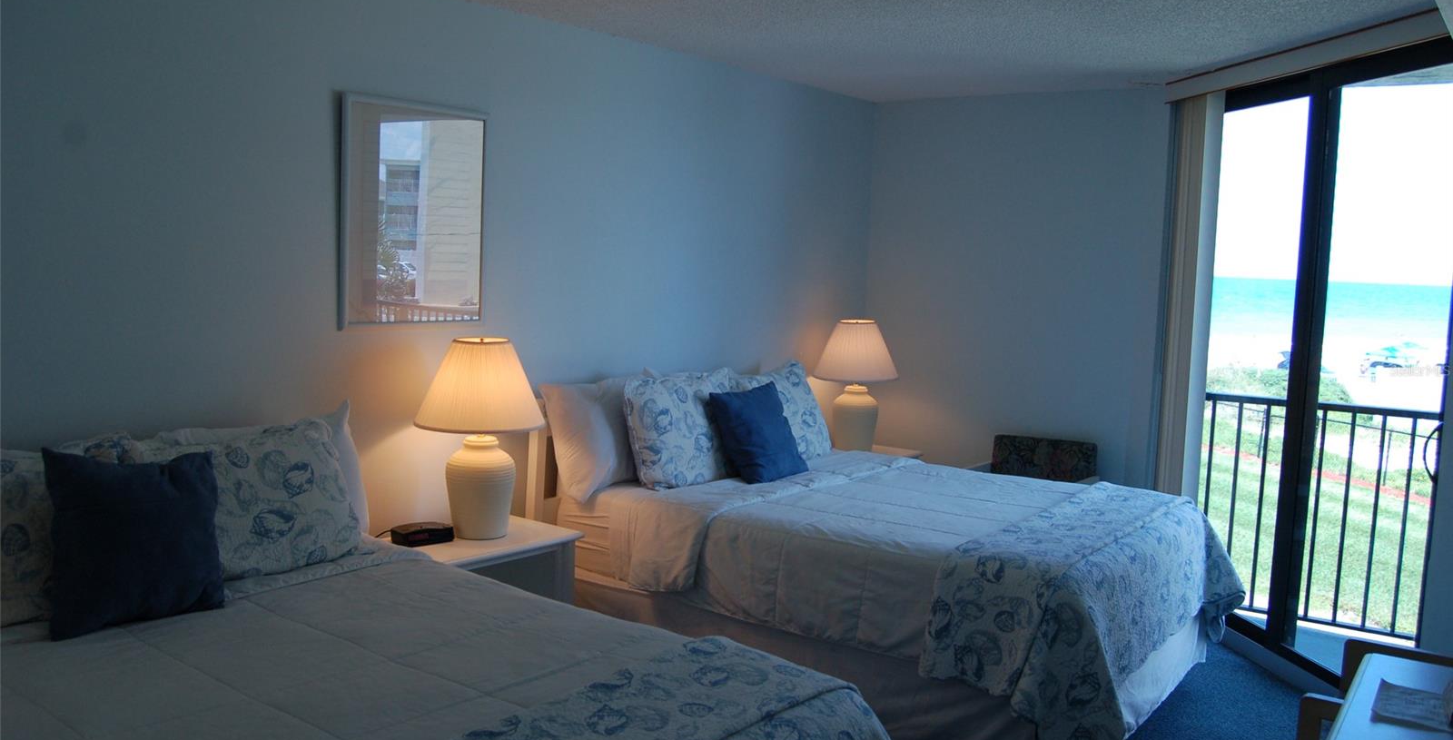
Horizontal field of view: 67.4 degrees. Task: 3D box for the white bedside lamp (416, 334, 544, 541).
[{"bbox_3d":[-0.878,0.238,3.902,0.460,0.715,0.460,2,6,0],"label":"white bedside lamp"}]

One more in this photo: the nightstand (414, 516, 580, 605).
[{"bbox_3d":[-0.917,0.878,3.955,0.460,0.570,0.620,6,7,39],"label":"nightstand"}]

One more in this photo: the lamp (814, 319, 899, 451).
[{"bbox_3d":[0.693,0.092,5.855,0.460,0.715,0.460,2,6,0],"label":"lamp"}]

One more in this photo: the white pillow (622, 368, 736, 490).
[{"bbox_3d":[-0.179,0.240,4.631,0.170,0.460,0.590,-11,-3,39],"label":"white pillow"}]

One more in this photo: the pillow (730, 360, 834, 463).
[{"bbox_3d":[0.219,0.197,5.181,0.170,0.460,0.600,-17,-6,36],"label":"pillow"}]

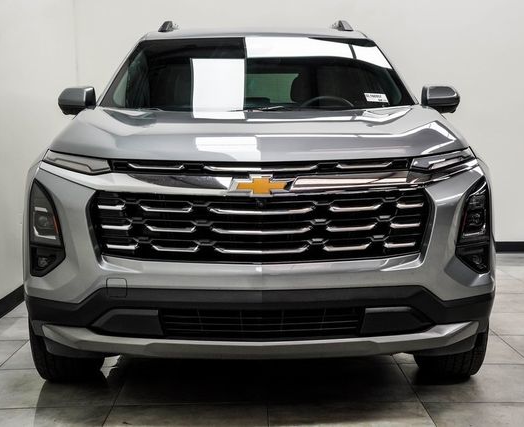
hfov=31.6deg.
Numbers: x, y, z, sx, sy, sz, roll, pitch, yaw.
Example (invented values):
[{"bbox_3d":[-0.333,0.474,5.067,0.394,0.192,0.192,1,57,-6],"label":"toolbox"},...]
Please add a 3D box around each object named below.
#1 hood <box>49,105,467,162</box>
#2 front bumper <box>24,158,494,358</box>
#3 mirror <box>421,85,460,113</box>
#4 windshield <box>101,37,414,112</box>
[{"bbox_3d":[-0.010,-0.329,3.736,1.570,0.220,1.200,0,5,-1],"label":"hood"},{"bbox_3d":[-0.010,0.143,3.385,1.850,0.690,0.600,0,5,-1],"label":"front bumper"},{"bbox_3d":[0.915,-0.587,4.747,0.215,0.155,0.150,0,5,-1],"label":"mirror"},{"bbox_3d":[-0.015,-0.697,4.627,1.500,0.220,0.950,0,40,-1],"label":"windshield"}]

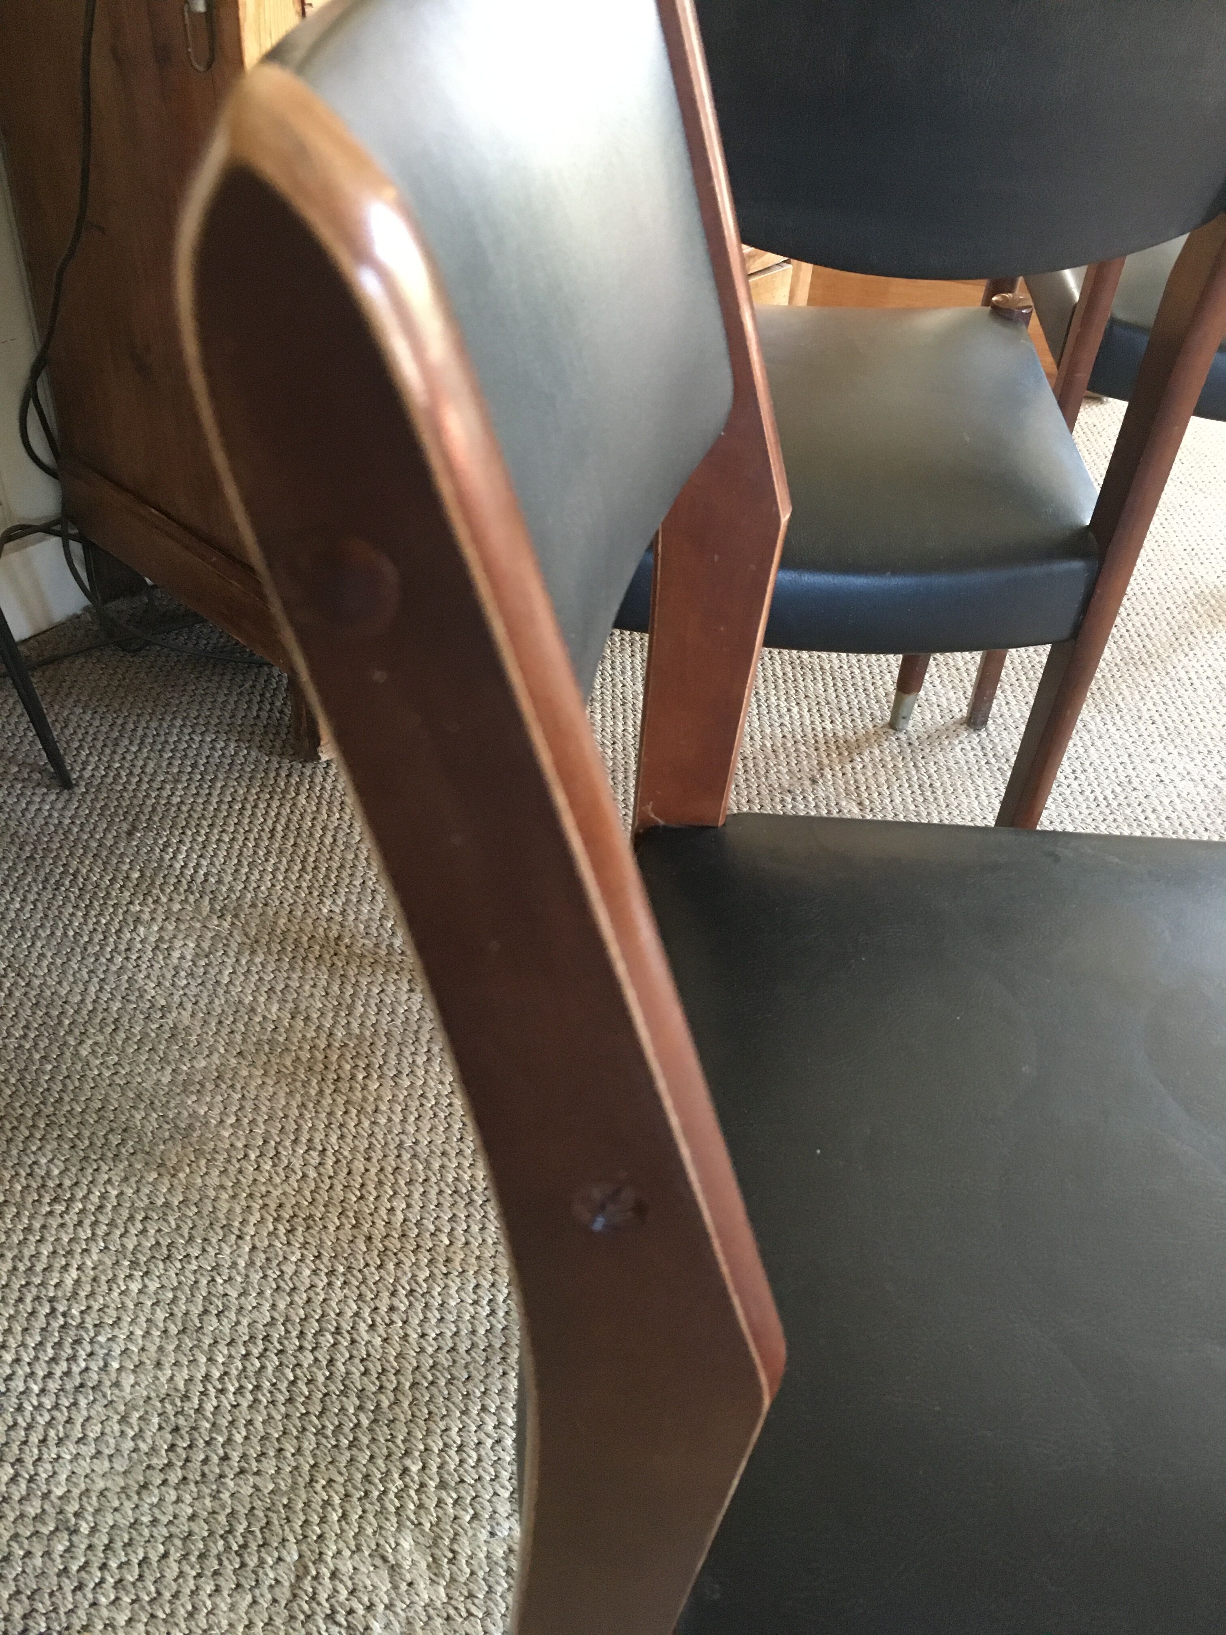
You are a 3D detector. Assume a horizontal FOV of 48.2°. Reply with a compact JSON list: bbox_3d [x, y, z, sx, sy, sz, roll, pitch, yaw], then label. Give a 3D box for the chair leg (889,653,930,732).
[{"bbox_3d":[0.326,-0.263,1.332,0.032,0.435,0.032,7,40,2],"label":"chair leg"}]

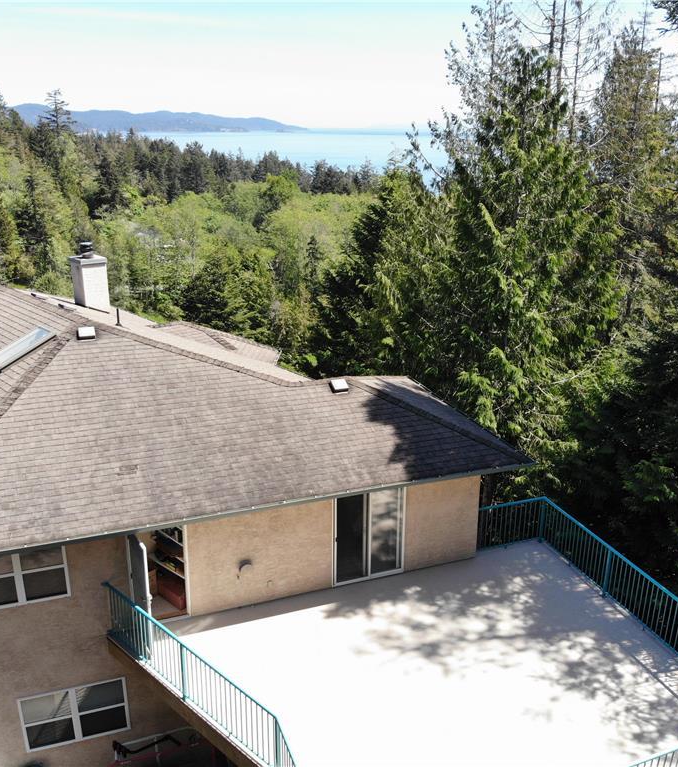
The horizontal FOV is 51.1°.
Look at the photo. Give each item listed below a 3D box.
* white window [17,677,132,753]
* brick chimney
[{"bbox_3d":[-4.721,5.979,12.796,1.787,1.197,0.100,-6,21,-20],"label":"white window"},{"bbox_3d":[-6.902,-2.941,19.696,0.744,2.012,0.744,-17,26,-40],"label":"brick chimney"}]

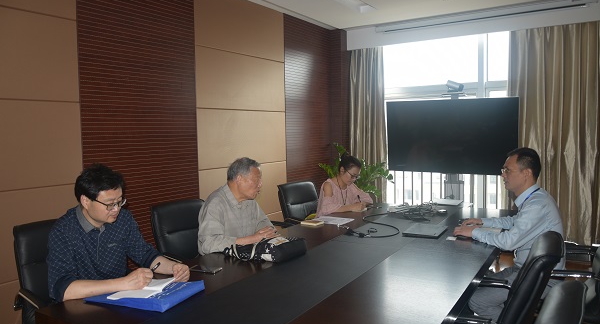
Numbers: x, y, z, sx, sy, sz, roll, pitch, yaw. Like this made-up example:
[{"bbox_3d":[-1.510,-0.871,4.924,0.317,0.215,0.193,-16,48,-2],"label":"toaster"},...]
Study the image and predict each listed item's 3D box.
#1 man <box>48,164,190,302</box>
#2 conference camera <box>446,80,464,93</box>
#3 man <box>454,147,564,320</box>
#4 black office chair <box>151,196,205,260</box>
[{"bbox_3d":[-0.844,0.639,2.007,0.640,1.270,0.540,3,5,38],"label":"man"},{"bbox_3d":[1.541,-0.748,4.460,0.165,0.125,0.110,2,5,36],"label":"conference camera"},{"bbox_3d":[1.157,0.560,2.580,0.640,1.280,0.520,2,5,32],"label":"man"},{"bbox_3d":[-0.549,0.722,2.849,0.650,0.970,0.600,2,5,32],"label":"black office chair"}]

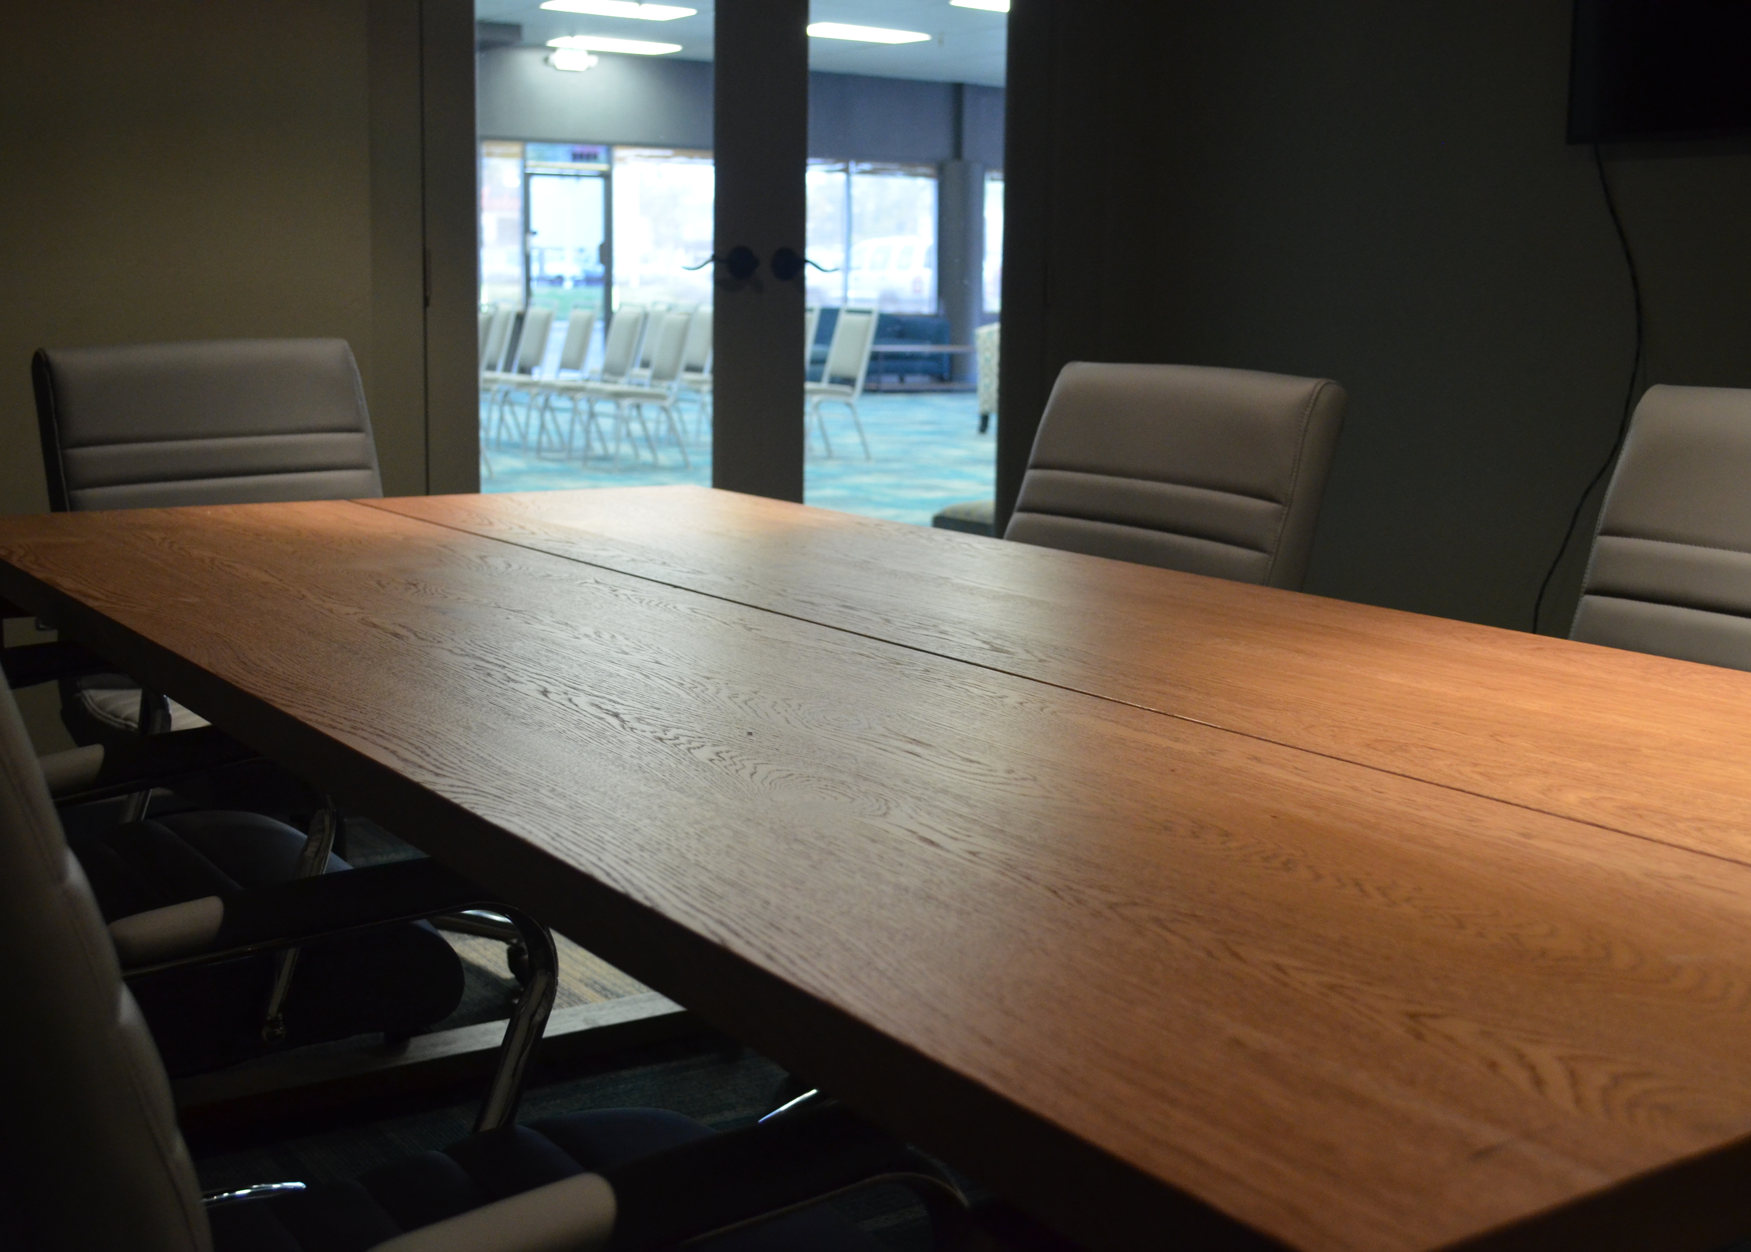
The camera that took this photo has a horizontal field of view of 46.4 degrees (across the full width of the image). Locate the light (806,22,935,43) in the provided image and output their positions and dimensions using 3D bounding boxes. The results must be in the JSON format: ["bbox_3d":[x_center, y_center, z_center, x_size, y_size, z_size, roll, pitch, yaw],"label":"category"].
[{"bbox_3d":[-0.134,-5.282,18.169,1.200,0.080,0.600,-5,11,-34],"label":"light"}]

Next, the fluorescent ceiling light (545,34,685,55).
[{"bbox_3d":[-2.487,-5.509,19.321,1.200,0.080,0.600,-5,11,-34],"label":"fluorescent ceiling light"}]

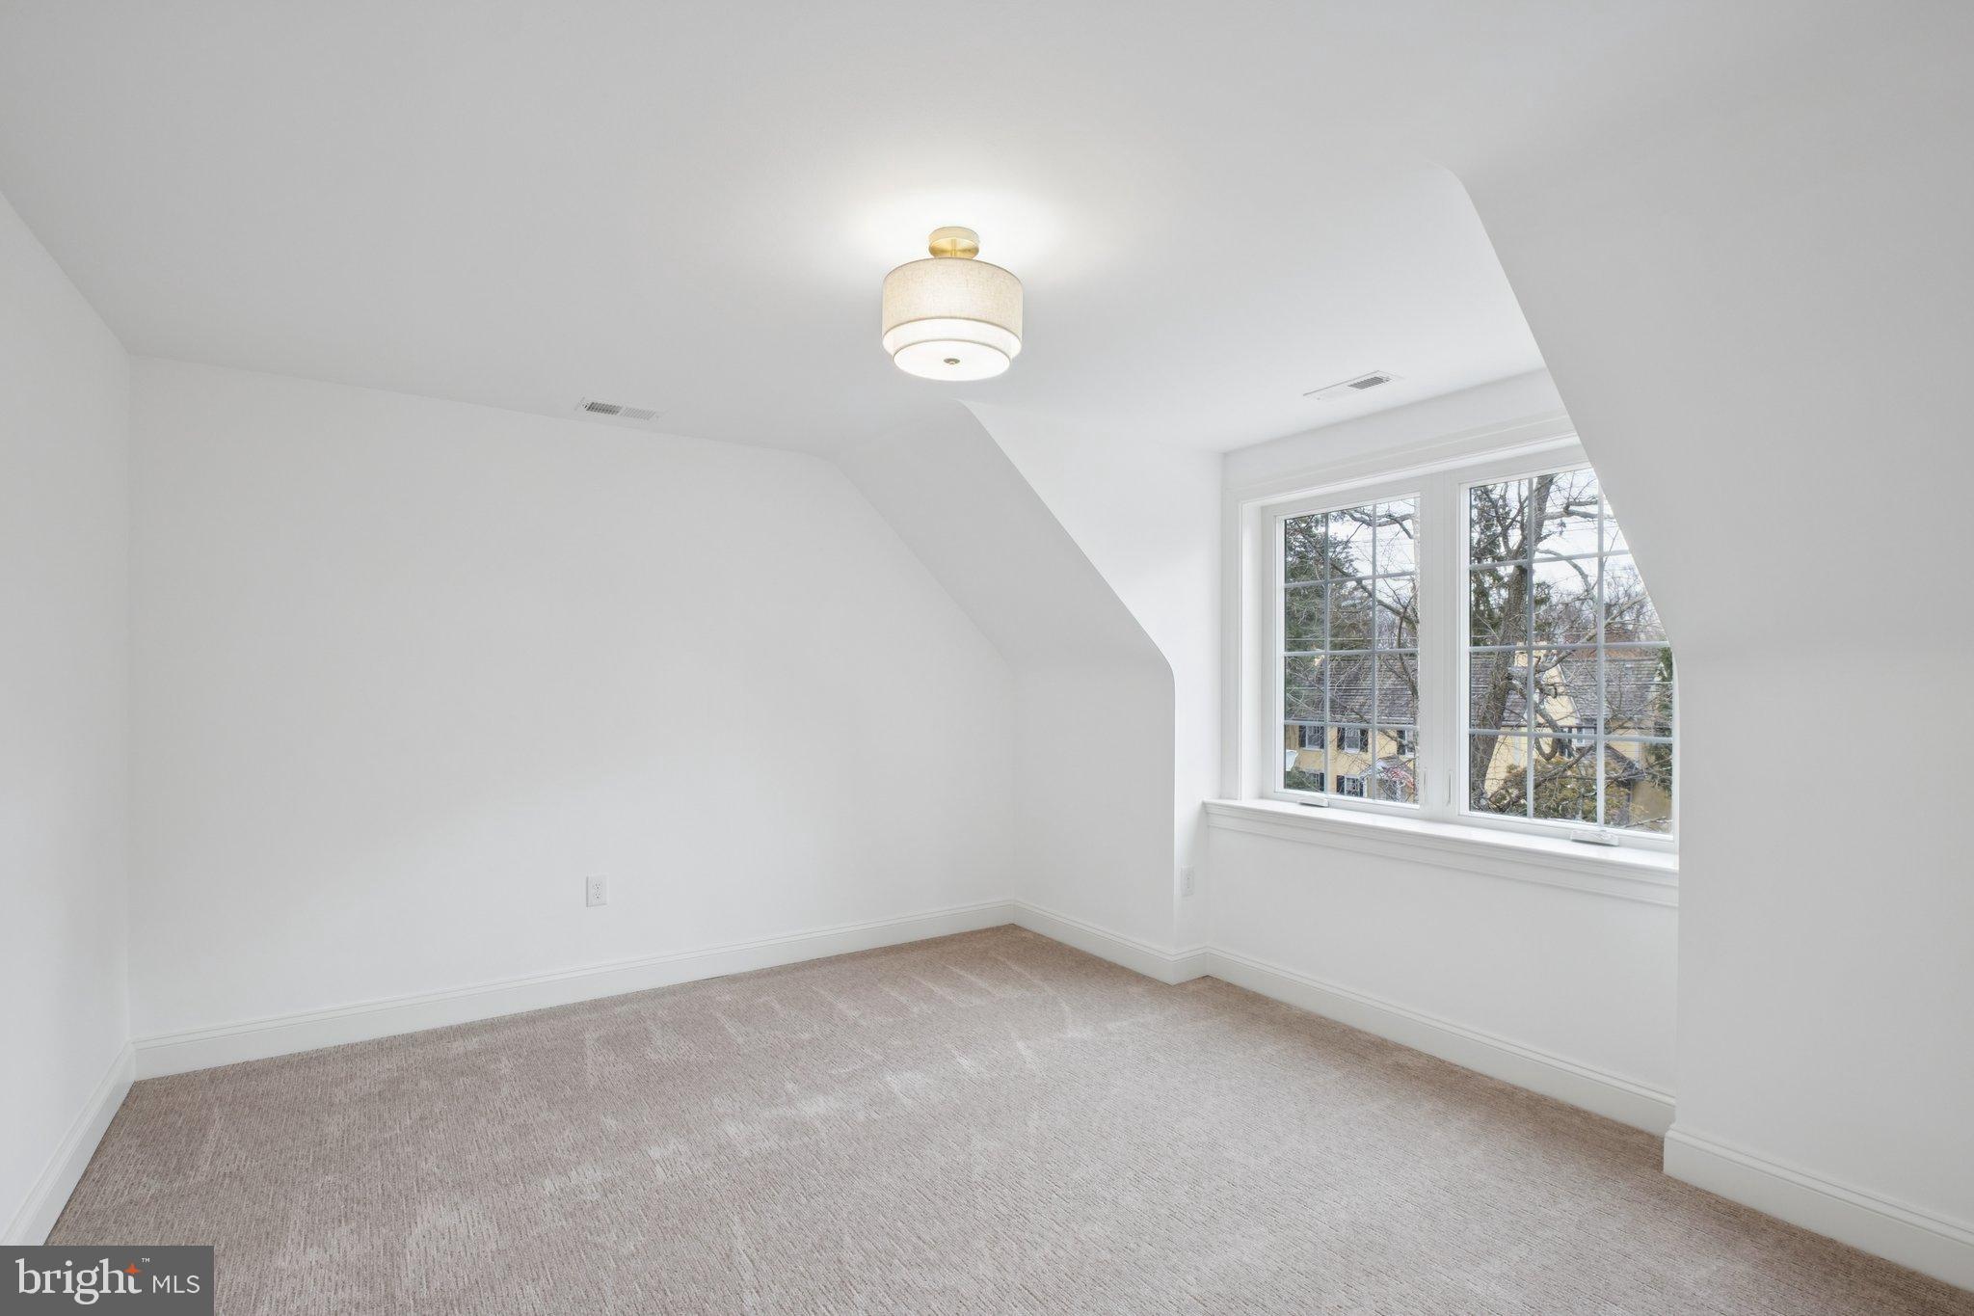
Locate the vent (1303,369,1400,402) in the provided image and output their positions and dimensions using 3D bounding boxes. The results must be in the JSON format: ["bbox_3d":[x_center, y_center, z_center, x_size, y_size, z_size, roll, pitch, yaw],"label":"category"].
[{"bbox_3d":[1.270,-0.931,3.041,0.147,0.015,0.301,1,-2,-34],"label":"vent"}]

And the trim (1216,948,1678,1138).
[{"bbox_3d":[1.465,1.311,3.141,0.020,0.131,1.754,1,-2,-34],"label":"trim"}]

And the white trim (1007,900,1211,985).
[{"bbox_3d":[0.549,1.347,4.280,0.230,0.129,1.184,1,-2,-34],"label":"white trim"}]

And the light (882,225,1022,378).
[{"bbox_3d":[-0.079,-0.840,2.081,0.333,0.303,0.333,0,-2,0],"label":"light"}]

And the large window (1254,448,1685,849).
[{"bbox_3d":[1.699,-0.043,3.256,0.090,1.302,1.632,1,-2,-34],"label":"large window"}]

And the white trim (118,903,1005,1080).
[{"bbox_3d":[-1.313,1.332,3.765,3.450,0.128,0.020,1,-2,-34],"label":"white trim"}]

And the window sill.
[{"bbox_3d":[1.535,0.668,3.191,0.282,0.105,1.763,1,-2,-34],"label":"window sill"}]

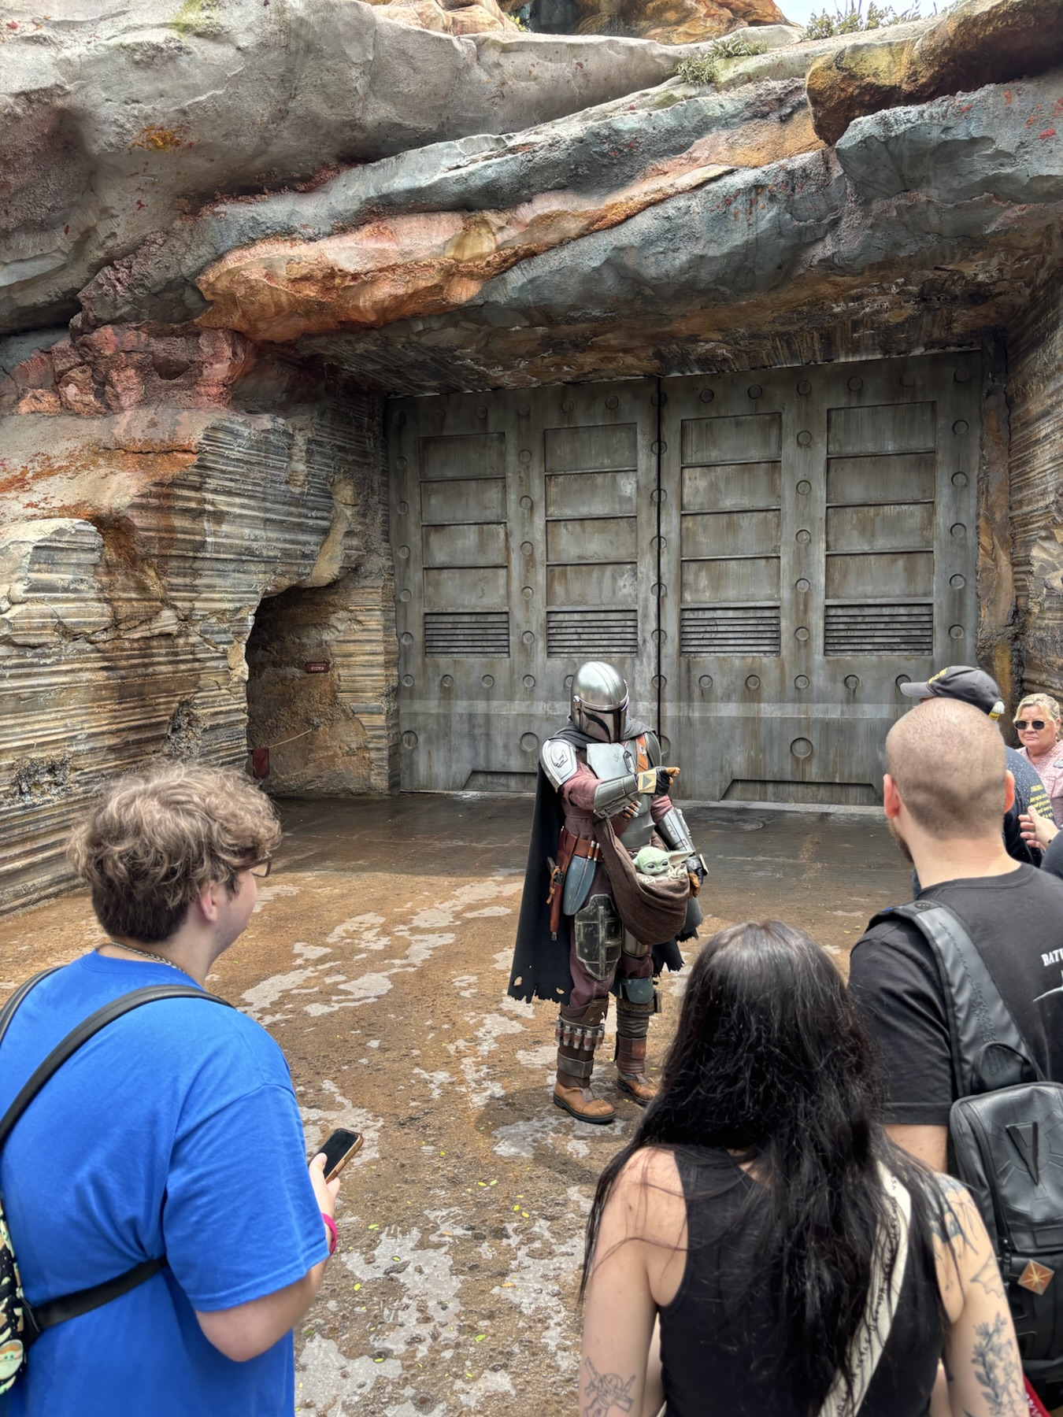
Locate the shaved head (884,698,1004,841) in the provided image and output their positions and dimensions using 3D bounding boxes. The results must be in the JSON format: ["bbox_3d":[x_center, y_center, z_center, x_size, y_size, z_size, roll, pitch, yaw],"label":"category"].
[{"bbox_3d":[0.600,0.098,1.547,0.165,0.220,0.205,-1,5,3],"label":"shaved head"}]

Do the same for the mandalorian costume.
[{"bbox_3d":[0.293,0.716,4.335,0.680,1.830,0.620,-5,7,-38],"label":"mandalorian costume"}]

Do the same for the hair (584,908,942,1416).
[{"bbox_3d":[0.251,0.493,1.186,0.380,0.500,0.240,-1,5,5],"label":"hair"}]

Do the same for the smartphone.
[{"bbox_3d":[-0.325,0.711,1.650,0.011,0.153,0.076,45,-16,-28],"label":"smartphone"}]

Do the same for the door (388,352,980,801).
[{"bbox_3d":[1.373,-1.208,11.126,6.050,4.370,0.250,1,6,17],"label":"door"}]

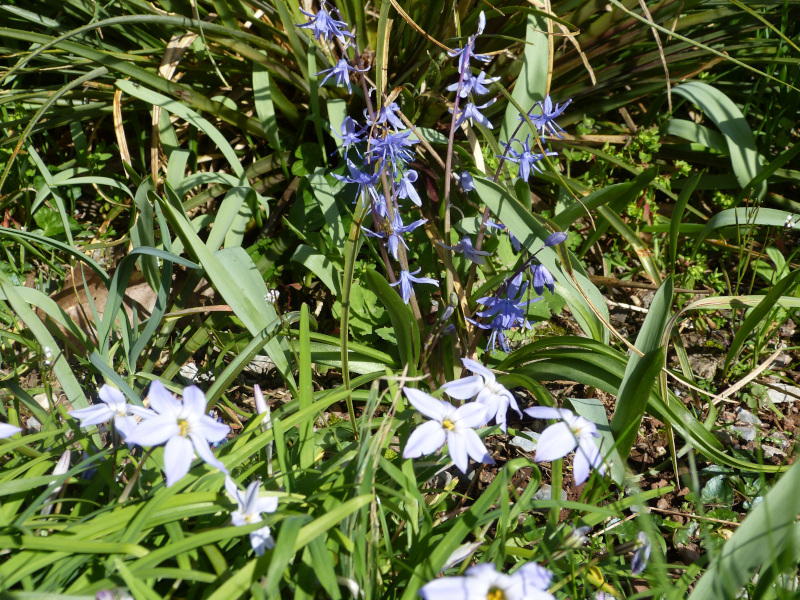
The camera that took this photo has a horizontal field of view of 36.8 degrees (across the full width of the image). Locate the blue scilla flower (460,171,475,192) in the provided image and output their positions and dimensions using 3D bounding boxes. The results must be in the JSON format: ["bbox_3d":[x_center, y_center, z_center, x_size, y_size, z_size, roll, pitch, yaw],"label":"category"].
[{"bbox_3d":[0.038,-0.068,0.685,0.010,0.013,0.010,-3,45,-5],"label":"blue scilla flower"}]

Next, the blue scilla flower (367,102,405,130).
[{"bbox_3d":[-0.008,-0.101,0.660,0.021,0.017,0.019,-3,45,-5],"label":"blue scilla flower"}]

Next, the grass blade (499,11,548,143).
[{"bbox_3d":[0.083,-0.149,0.800,0.030,0.100,0.015,17,28,10],"label":"grass blade"}]

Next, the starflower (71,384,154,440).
[{"bbox_3d":[-0.122,0.048,0.510,0.038,0.022,0.026,-8,71,-15],"label":"starflower"}]

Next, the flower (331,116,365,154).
[{"bbox_3d":[-0.029,-0.091,0.665,0.019,0.021,0.018,4,38,8],"label":"flower"}]

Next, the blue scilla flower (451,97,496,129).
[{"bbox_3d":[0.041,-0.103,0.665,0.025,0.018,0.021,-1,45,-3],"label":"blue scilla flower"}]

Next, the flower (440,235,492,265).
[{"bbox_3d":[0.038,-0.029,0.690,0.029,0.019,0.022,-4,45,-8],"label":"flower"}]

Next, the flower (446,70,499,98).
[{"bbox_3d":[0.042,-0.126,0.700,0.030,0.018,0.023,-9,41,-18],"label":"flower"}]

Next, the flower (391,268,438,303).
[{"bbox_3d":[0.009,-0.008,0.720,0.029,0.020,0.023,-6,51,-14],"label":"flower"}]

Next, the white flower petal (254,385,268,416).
[{"bbox_3d":[-0.059,0.043,0.510,0.007,0.017,0.007,-18,24,8],"label":"white flower petal"}]

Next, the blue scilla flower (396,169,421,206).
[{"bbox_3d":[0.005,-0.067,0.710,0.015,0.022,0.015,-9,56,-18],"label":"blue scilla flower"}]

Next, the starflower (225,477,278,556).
[{"bbox_3d":[-0.059,0.086,0.475,0.024,0.032,0.020,-13,0,-25],"label":"starflower"}]

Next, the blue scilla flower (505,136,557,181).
[{"bbox_3d":[0.072,-0.078,0.660,0.029,0.027,0.020,-3,30,-5],"label":"blue scilla flower"}]

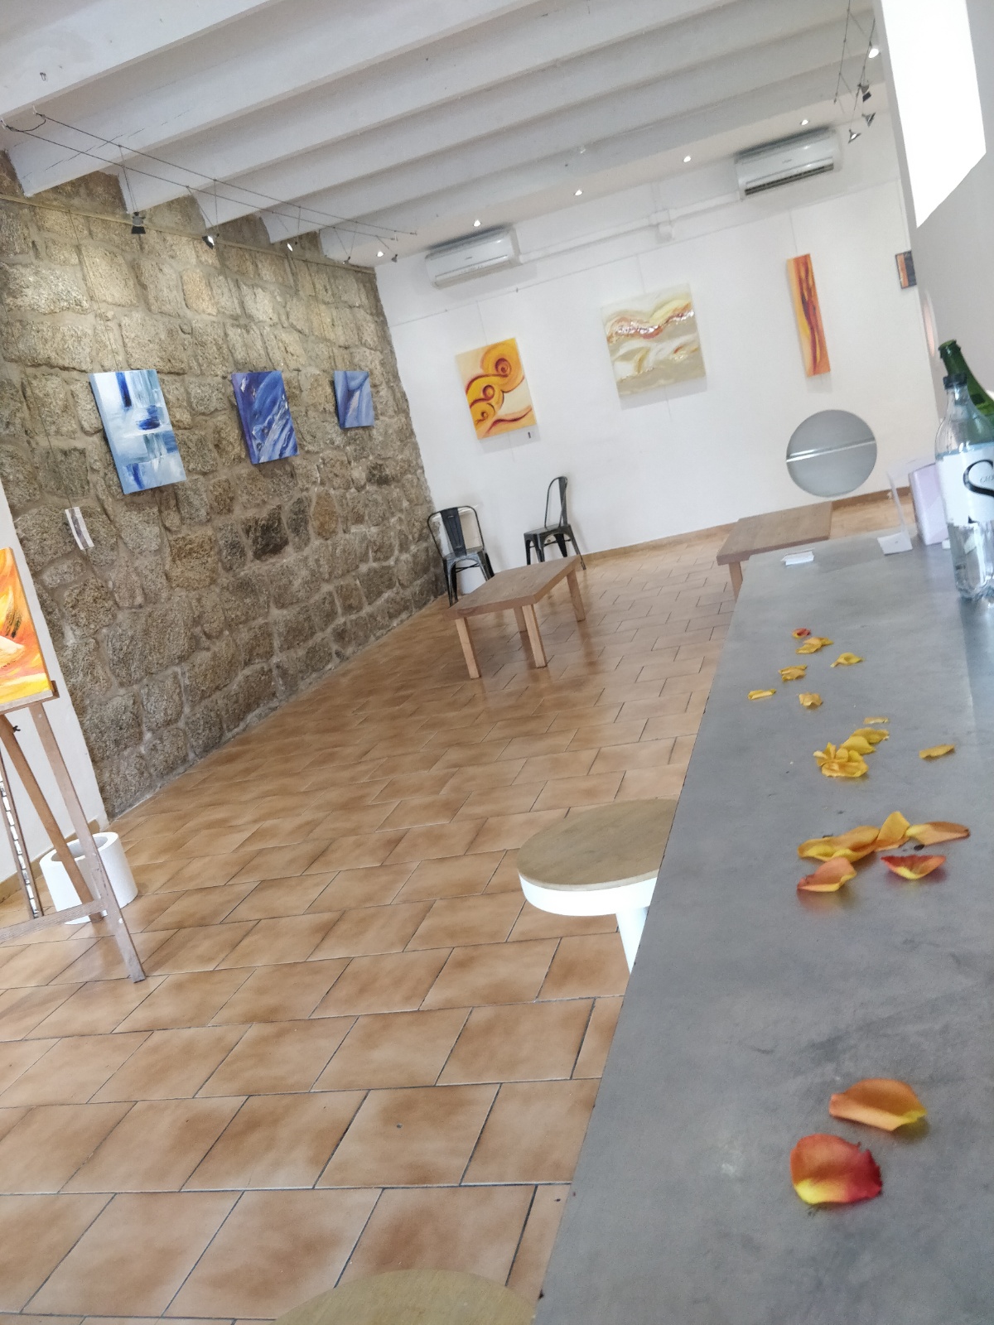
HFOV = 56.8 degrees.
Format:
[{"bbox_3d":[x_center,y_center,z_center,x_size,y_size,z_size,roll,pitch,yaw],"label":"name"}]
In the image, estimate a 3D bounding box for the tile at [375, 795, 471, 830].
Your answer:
[{"bbox_3d":[-0.301,0.634,3.860,0.333,0.013,0.297,-11,14,17],"label":"tile"}]

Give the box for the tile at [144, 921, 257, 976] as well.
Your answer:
[{"bbox_3d":[-1.035,0.996,3.181,0.333,0.013,0.297,-11,14,17],"label":"tile"}]

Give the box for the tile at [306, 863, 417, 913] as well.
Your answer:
[{"bbox_3d":[-0.477,0.815,3.320,0.330,0.010,0.310,-10,14,17],"label":"tile"}]

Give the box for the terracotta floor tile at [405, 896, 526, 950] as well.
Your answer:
[{"bbox_3d":[-0.087,0.816,2.890,0.334,0.010,0.287,-10,14,19],"label":"terracotta floor tile"}]

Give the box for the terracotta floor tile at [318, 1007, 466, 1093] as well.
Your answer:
[{"bbox_3d":[-0.261,0.994,2.355,0.335,0.010,0.287,-10,14,18],"label":"terracotta floor tile"}]

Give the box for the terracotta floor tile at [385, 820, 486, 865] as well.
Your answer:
[{"bbox_3d":[-0.232,0.696,3.550,0.330,0.010,0.310,-10,14,17],"label":"terracotta floor tile"}]

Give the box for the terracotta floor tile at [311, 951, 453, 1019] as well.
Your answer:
[{"bbox_3d":[-0.327,0.934,2.669,0.338,0.010,0.286,-10,14,18],"label":"terracotta floor tile"}]

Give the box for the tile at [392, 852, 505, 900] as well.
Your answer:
[{"bbox_3d":[-0.160,0.756,3.219,0.333,0.013,0.297,-11,14,17],"label":"tile"}]

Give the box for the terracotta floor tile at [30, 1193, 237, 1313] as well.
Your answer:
[{"bbox_3d":[-0.750,1.234,1.923,0.333,0.013,0.297,-11,14,17],"label":"terracotta floor tile"}]

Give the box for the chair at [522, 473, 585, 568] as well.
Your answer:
[{"bbox_3d":[0.458,-1.248,8.664,0.470,0.870,0.450,-18,14,-17],"label":"chair"}]

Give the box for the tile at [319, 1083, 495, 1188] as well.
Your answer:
[{"bbox_3d":[-0.189,1.056,2.047,0.333,0.013,0.297,-11,14,17],"label":"tile"}]

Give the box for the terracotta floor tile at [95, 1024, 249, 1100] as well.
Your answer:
[{"bbox_3d":[-0.899,1.116,2.553,0.330,0.010,0.310,-10,14,17],"label":"terracotta floor tile"}]

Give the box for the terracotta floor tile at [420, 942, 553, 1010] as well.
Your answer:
[{"bbox_3d":[-0.011,0.874,2.572,0.334,0.010,0.288,-10,14,19],"label":"terracotta floor tile"}]

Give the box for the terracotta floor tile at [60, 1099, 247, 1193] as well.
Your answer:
[{"bbox_3d":[-0.824,1.173,2.236,0.339,0.010,0.293,-10,14,18],"label":"terracotta floor tile"}]

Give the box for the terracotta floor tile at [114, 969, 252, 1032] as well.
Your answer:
[{"bbox_3d":[-0.961,1.054,2.857,0.330,0.010,0.310,-10,14,17],"label":"terracotta floor tile"}]

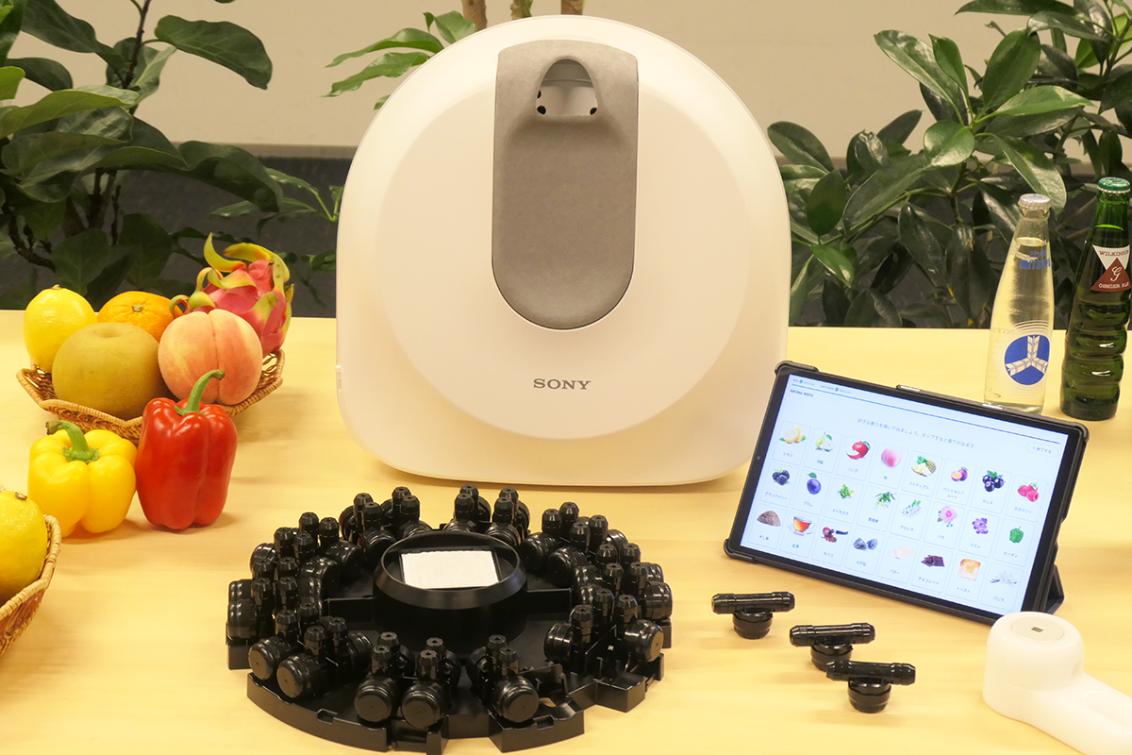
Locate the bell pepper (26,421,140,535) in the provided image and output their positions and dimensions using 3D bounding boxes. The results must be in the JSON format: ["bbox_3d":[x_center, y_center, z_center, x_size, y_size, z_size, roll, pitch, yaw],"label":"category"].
[{"bbox_3d":[-0.379,0.074,1.528,0.083,0.086,0.081,1,20,0],"label":"bell pepper"}]

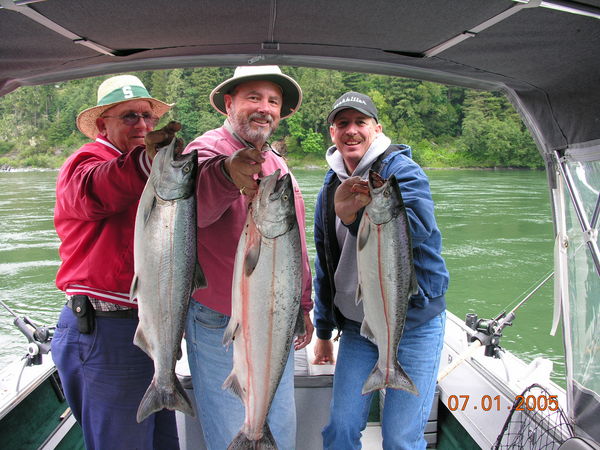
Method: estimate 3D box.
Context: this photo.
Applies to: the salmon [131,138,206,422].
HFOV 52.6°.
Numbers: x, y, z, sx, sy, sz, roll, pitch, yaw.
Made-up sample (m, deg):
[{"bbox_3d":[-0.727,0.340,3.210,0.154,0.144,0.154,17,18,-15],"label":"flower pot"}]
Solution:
[{"bbox_3d":[-0.373,0.168,1.720,0.210,0.820,0.105,0,6,-10],"label":"salmon"}]

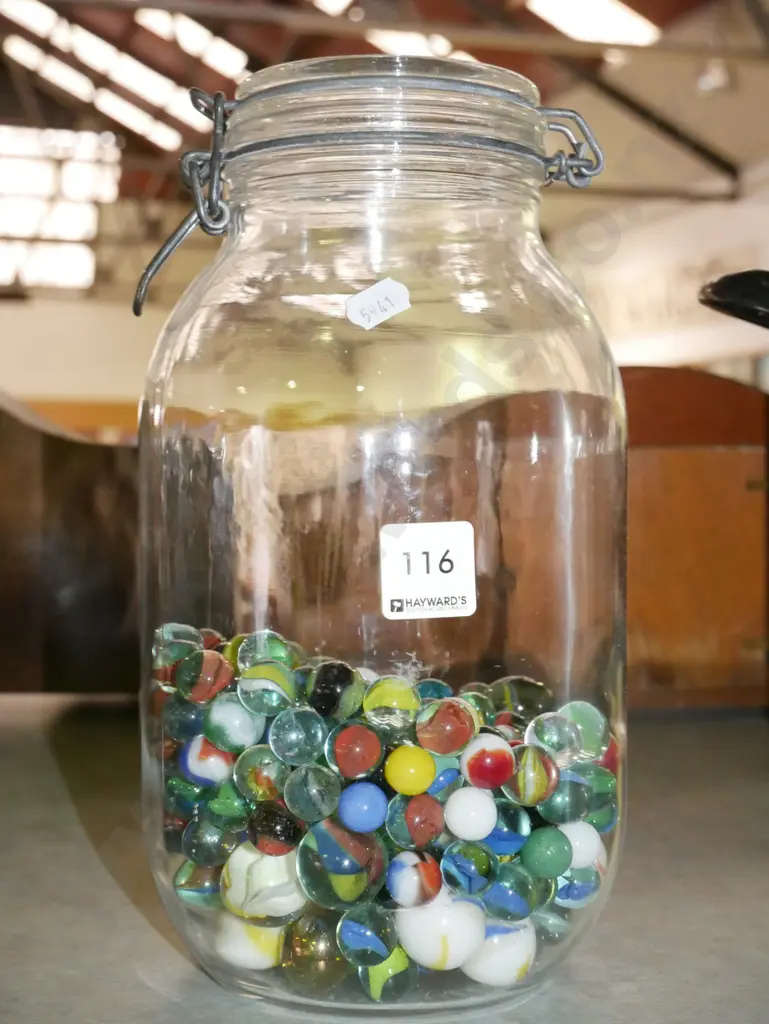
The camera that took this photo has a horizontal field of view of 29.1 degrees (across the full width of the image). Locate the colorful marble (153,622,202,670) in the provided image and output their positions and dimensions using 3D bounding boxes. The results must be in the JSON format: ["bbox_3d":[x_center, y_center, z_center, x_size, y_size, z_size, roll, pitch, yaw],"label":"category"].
[{"bbox_3d":[-0.063,0.042,0.454,0.016,0.016,0.016,1,4,0],"label":"colorful marble"}]

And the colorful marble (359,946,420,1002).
[{"bbox_3d":[0.001,0.128,0.411,0.016,0.016,0.016,0,5,0],"label":"colorful marble"}]

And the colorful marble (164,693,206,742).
[{"bbox_3d":[-0.059,0.062,0.444,0.016,0.016,0.016,1,4,0],"label":"colorful marble"}]

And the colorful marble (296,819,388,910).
[{"bbox_3d":[-0.012,0.097,0.409,0.025,0.025,0.025,0,5,0],"label":"colorful marble"}]

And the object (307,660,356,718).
[{"bbox_3d":[-0.014,0.050,0.412,0.016,0.016,0.016,0,5,0],"label":"object"}]

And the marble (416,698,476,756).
[{"bbox_3d":[0.017,0.060,0.410,0.016,0.016,0.016,0,5,0],"label":"marble"}]

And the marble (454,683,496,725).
[{"bbox_3d":[0.029,0.065,0.480,0.014,0.014,0.014,0,5,0],"label":"marble"}]

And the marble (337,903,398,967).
[{"bbox_3d":[-0.005,0.116,0.408,0.017,0.017,0.017,0,5,0],"label":"marble"}]

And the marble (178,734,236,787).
[{"bbox_3d":[-0.052,0.072,0.431,0.016,0.016,0.016,0,5,0],"label":"marble"}]

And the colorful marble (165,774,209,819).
[{"bbox_3d":[-0.062,0.090,0.468,0.015,0.015,0.015,0,2,0],"label":"colorful marble"}]

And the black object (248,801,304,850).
[{"bbox_3d":[-0.031,0.089,0.417,0.016,0.016,0.016,0,5,0],"label":"black object"}]

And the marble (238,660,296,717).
[{"bbox_3d":[-0.033,0.049,0.411,0.016,0.016,0.016,0,5,0],"label":"marble"}]

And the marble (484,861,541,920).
[{"bbox_3d":[0.035,0.105,0.410,0.016,0.016,0.016,0,5,0],"label":"marble"}]

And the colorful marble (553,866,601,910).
[{"bbox_3d":[0.060,0.115,0.458,0.016,0.016,0.016,0,5,0],"label":"colorful marble"}]

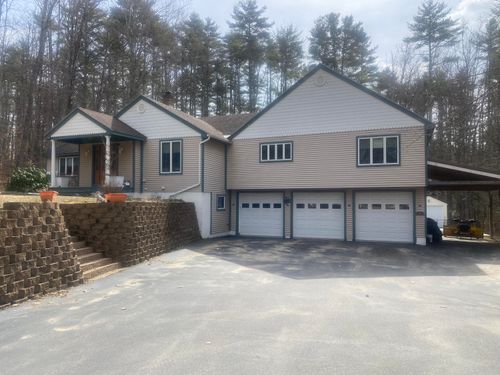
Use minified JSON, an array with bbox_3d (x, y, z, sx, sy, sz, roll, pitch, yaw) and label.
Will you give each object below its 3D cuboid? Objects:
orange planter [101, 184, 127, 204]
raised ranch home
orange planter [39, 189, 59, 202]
[{"bbox_3d":[-4.005,0.207,11.100,0.660,0.550,0.400,0,-2,6],"label":"orange planter"},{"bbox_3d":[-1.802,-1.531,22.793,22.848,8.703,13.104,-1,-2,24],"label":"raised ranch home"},{"bbox_3d":[-4.159,0.169,7.750,0.330,0.290,0.300,0,-2,-6],"label":"orange planter"}]

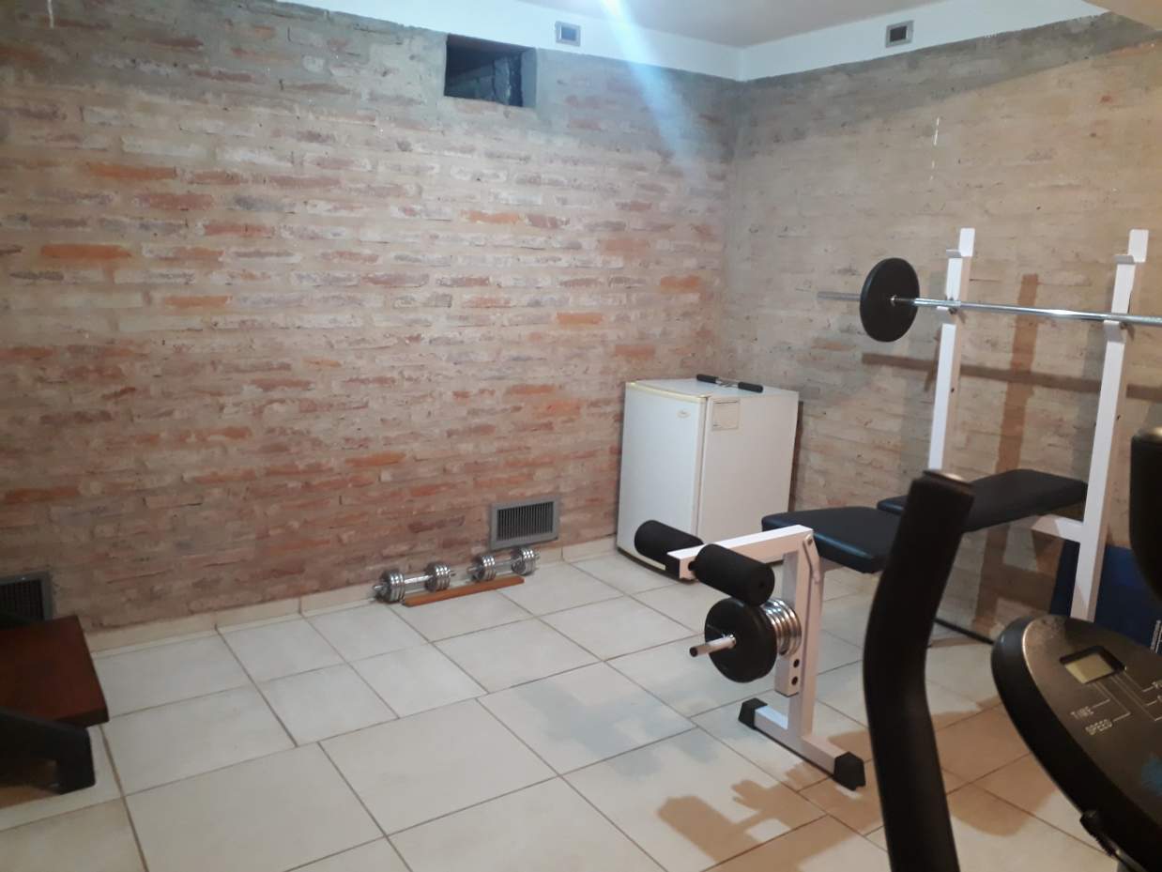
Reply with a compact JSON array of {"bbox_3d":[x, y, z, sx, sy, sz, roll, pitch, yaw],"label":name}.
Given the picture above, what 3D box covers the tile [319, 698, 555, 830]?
[{"bbox_3d":[-0.412,0.919,2.573,0.510,0.010,0.510,-6,15,-34],"label":"tile"}]

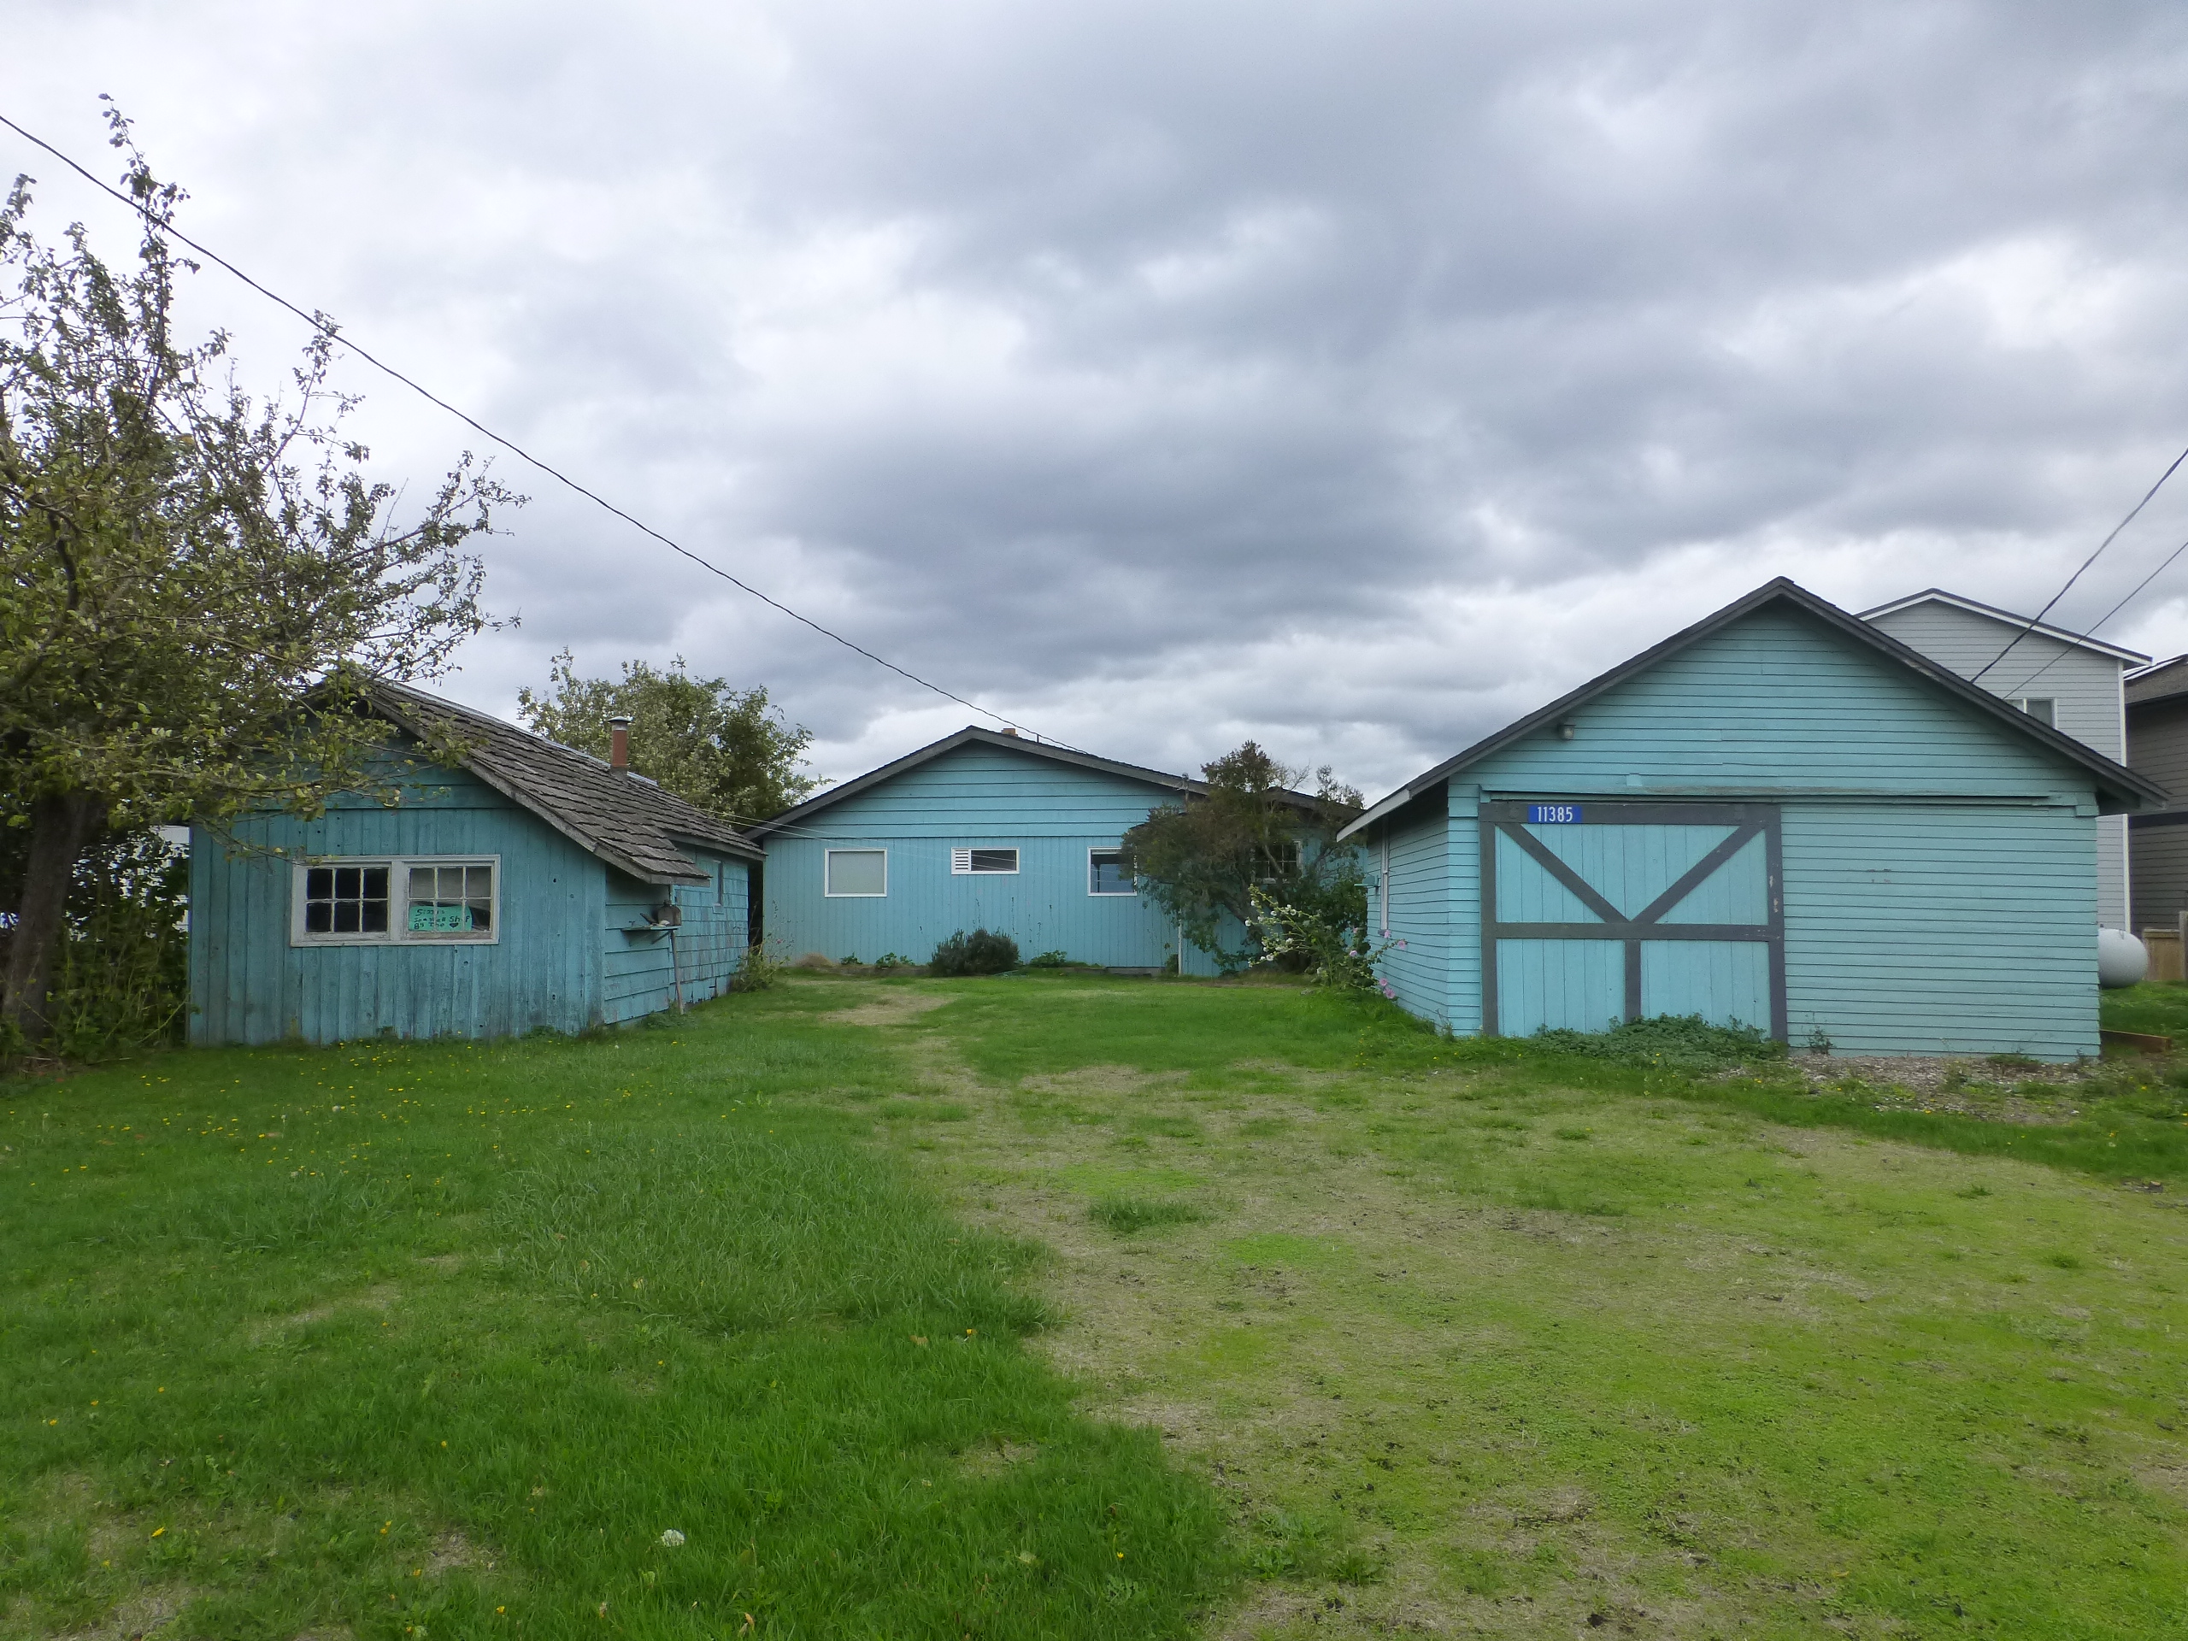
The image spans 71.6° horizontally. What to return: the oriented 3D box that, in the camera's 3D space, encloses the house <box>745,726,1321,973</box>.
[{"bbox_3d":[-0.211,0.827,33.859,12.360,4.850,9.000,0,-3,11],"label":"house"}]

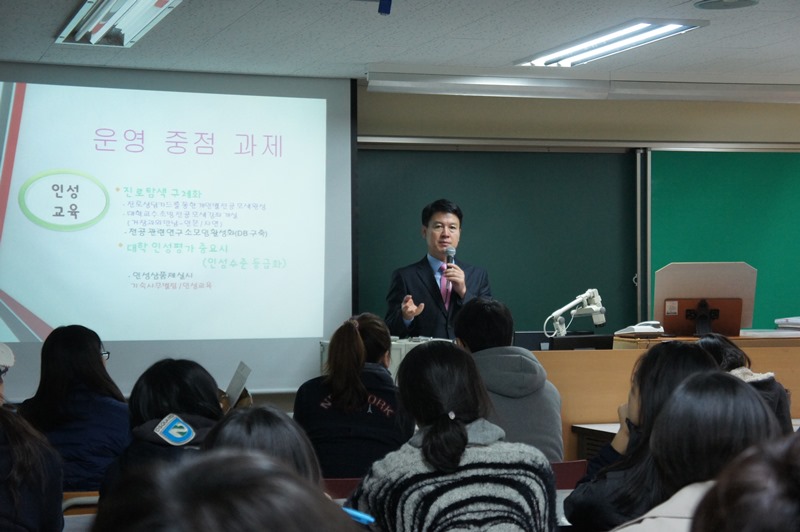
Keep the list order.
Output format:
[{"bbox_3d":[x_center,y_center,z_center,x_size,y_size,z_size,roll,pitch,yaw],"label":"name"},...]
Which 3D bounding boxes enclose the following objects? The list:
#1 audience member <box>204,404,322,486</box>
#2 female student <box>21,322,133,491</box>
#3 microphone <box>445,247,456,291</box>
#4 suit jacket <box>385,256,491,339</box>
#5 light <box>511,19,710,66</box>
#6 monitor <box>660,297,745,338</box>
[{"bbox_3d":[-0.248,0.781,2.526,0.450,1.120,0.620,0,-1,-15],"label":"audience member"},{"bbox_3d":[-1.010,0.790,4.630,0.460,1.220,0.720,-1,0,-6],"label":"female student"},{"bbox_3d":[0.220,0.011,6.730,0.050,0.210,0.050,3,-21,1],"label":"microphone"},{"bbox_3d":[0.178,0.290,6.880,0.520,0.680,0.380,0,0,-12],"label":"suit jacket"},{"bbox_3d":[0.887,-0.992,6.714,0.320,0.080,1.310,0,0,-19],"label":"light"},{"bbox_3d":[1.345,0.235,6.800,0.380,0.220,0.130,-1,18,-3],"label":"monitor"}]

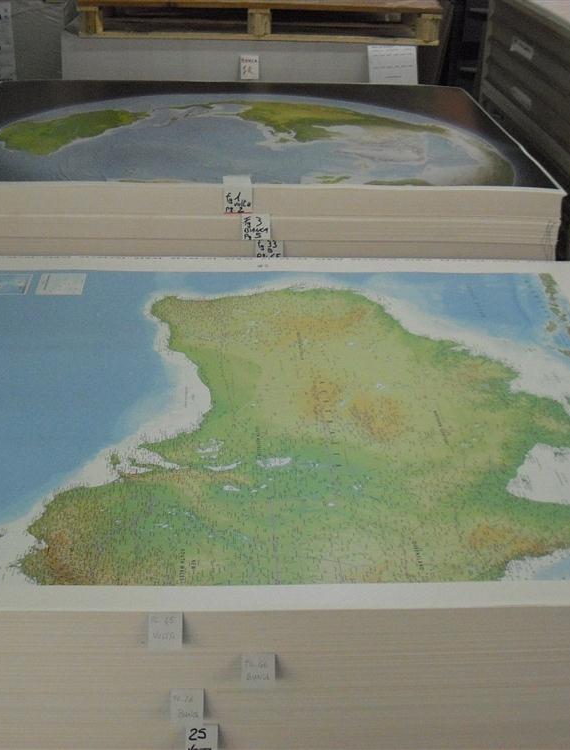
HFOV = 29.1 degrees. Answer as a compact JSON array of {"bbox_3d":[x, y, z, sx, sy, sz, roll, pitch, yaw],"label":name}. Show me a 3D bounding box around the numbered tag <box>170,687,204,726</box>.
[{"bbox_3d":[-0.153,0.522,1.716,0.053,0.070,0.005,0,20,-4],"label":"numbered tag"}]

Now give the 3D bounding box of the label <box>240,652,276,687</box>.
[{"bbox_3d":[-0.040,0.456,1.690,0.052,0.060,0.005,0,20,-4],"label":"label"}]

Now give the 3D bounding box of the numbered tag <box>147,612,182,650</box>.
[{"bbox_3d":[-0.179,0.385,1.642,0.052,0.065,0.005,0,20,-4],"label":"numbered tag"}]

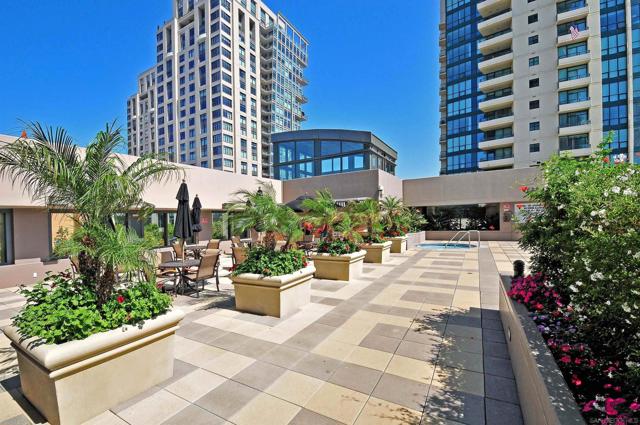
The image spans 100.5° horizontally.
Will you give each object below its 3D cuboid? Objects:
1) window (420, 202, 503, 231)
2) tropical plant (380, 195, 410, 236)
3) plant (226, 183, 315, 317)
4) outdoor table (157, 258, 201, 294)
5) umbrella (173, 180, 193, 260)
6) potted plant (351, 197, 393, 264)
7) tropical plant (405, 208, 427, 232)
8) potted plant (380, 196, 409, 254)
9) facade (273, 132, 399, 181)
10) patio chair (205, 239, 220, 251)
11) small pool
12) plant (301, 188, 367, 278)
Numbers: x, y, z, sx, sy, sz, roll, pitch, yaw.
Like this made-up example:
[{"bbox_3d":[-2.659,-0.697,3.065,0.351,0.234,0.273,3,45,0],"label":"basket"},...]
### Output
[{"bbox_3d":[8.840,0.320,17.080,4.540,1.720,0.100,-1,-1,30],"label":"window"},{"bbox_3d":[3.392,0.244,12.488,1.300,1.850,1.250,-2,-1,31],"label":"tropical plant"},{"bbox_3d":[-0.929,0.660,5.223,1.290,2.350,1.140,-2,-1,31],"label":"plant"},{"bbox_3d":[-3.338,1.572,6.585,1.100,0.690,1.100,-2,-1,30],"label":"outdoor table"},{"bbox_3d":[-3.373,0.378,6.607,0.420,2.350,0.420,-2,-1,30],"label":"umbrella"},{"bbox_3d":[1.968,0.644,10.073,1.330,2.400,1.220,-2,-1,31],"label":"potted plant"},{"bbox_3d":[5.355,0.441,15.191,1.400,1.350,1.300,-2,-1,30],"label":"tropical plant"},{"bbox_3d":[3.401,0.599,12.484,1.320,2.500,1.250,-2,-1,31],"label":"potted plant"},{"bbox_3d":[1.532,-4.162,21.478,8.100,4.300,6.400,-2,-1,31],"label":"facade"},{"bbox_3d":[-4.427,1.609,10.852,0.720,1.000,0.620,-2,-1,33],"label":"patio chair"},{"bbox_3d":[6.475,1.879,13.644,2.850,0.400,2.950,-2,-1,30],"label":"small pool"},{"bbox_3d":[0.500,0.609,7.692,1.350,2.431,1.350,-2,-1,30],"label":"plant"}]

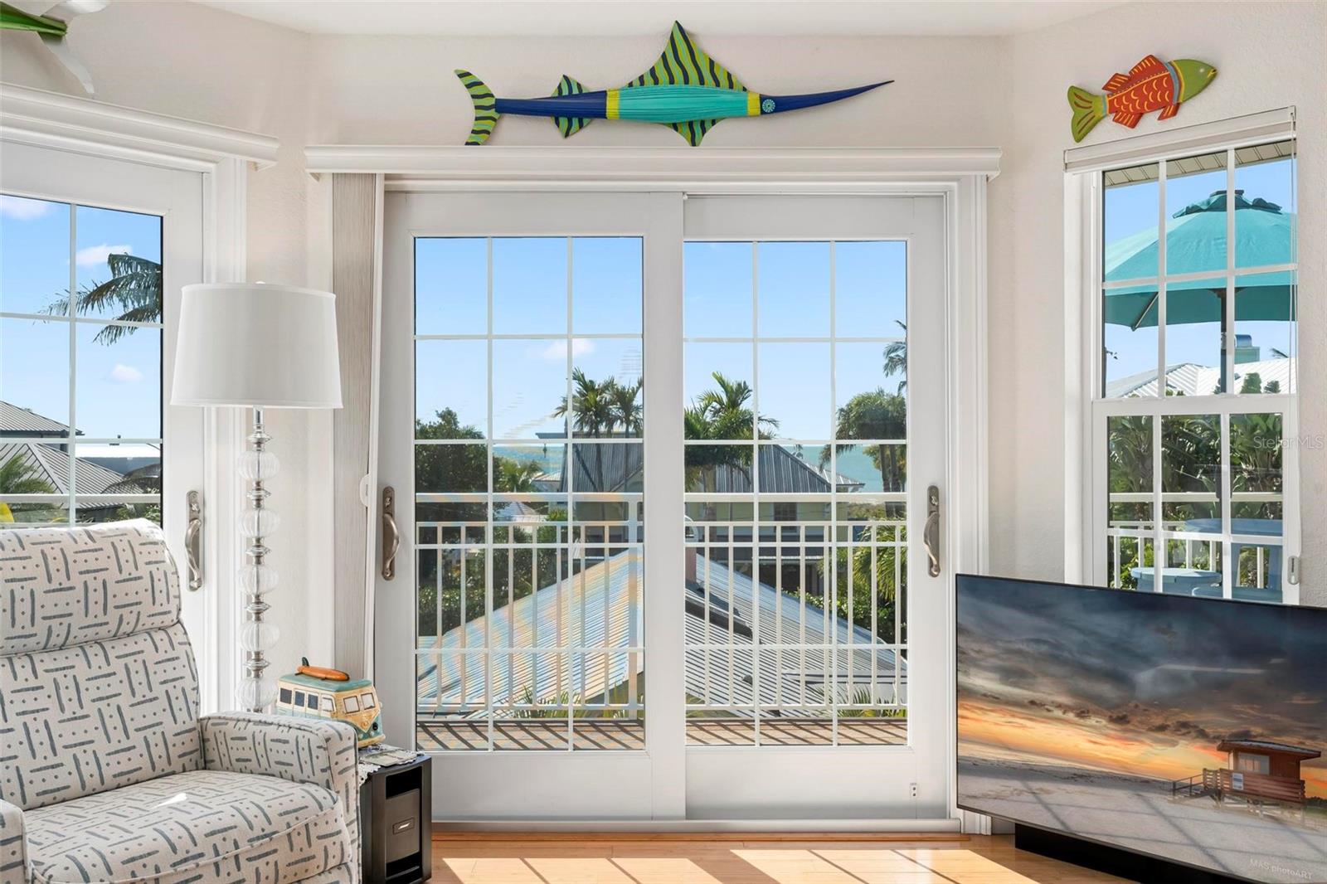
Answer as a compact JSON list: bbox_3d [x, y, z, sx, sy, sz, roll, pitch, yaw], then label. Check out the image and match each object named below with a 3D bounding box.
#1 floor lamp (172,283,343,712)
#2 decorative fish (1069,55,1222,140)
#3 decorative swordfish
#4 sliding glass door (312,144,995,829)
[{"bbox_3d":[-1.043,0.396,2.850,0.413,1.610,0.413,0,0,0],"label":"floor lamp"},{"bbox_3d":[1.326,-0.970,3.083,0.412,0.204,0.035,0,0,45],"label":"decorative fish"},{"bbox_3d":[0.032,-1.055,3.280,1.300,0.370,0.100,0,0,0],"label":"decorative swordfish"},{"bbox_3d":[-0.029,0.165,3.370,2.040,2.070,0.190,0,0,0],"label":"sliding glass door"}]

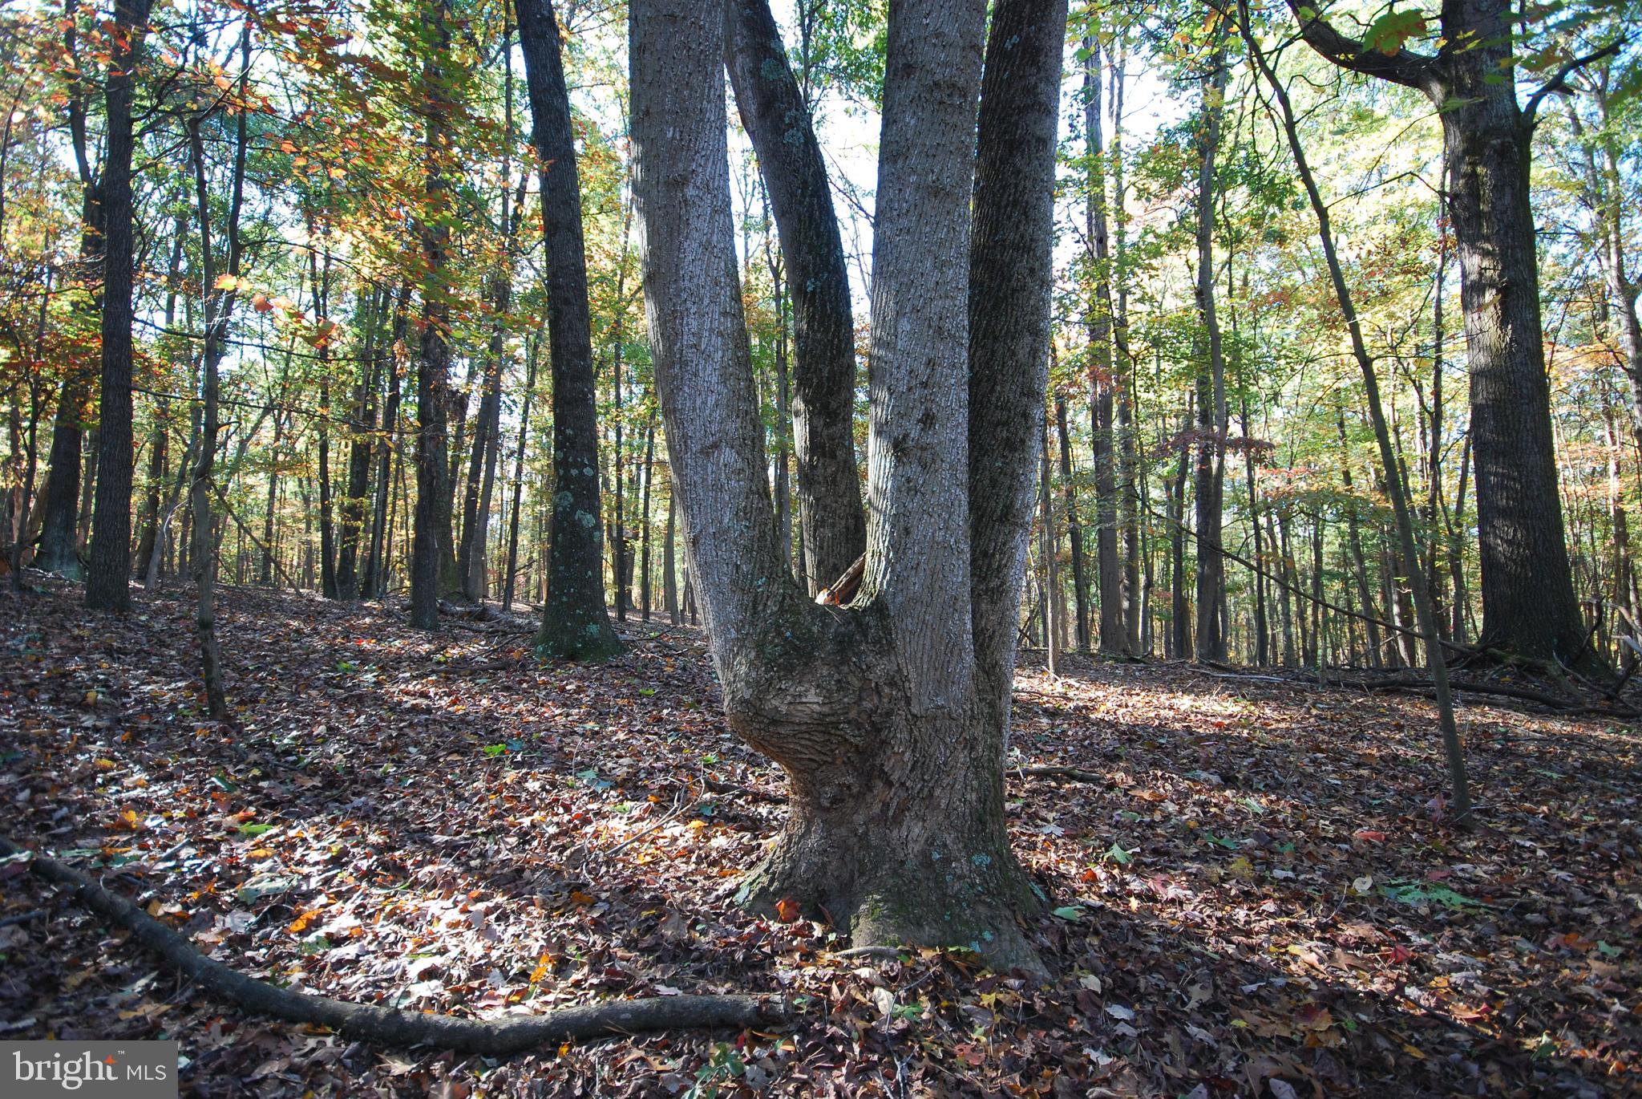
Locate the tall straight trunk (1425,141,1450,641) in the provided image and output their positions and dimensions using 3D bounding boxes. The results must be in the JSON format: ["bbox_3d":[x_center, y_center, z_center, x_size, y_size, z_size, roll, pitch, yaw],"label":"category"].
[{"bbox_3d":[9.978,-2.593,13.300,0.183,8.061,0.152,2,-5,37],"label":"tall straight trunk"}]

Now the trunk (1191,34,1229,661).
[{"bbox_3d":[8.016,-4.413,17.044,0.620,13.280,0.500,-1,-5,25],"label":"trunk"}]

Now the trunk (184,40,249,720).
[{"bbox_3d":[-4.250,-1.267,5.782,0.402,4.873,0.210,0,-5,-36],"label":"trunk"}]

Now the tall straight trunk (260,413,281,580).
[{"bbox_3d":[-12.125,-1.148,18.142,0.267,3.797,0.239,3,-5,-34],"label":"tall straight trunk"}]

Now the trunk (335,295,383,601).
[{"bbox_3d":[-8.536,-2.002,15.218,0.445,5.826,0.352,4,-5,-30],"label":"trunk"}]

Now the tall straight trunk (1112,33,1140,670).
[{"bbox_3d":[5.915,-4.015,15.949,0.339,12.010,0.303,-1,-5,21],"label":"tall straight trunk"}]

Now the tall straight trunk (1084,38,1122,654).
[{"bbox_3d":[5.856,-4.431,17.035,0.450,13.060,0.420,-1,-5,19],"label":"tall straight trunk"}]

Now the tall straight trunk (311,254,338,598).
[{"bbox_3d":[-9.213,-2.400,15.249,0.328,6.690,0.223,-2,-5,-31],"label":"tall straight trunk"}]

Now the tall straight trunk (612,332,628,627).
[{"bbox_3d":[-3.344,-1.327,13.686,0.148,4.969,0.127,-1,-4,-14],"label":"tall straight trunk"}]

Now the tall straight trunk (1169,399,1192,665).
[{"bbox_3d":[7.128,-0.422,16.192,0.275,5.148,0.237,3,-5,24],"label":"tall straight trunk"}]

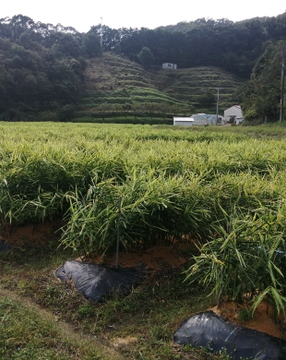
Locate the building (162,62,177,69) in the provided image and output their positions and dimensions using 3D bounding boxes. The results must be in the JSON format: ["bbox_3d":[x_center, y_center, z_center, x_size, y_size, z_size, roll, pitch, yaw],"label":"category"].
[{"bbox_3d":[12.266,-52.086,165.000,6.400,2.500,3.000,-4,10,-25],"label":"building"}]

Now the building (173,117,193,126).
[{"bbox_3d":[10.804,-15.284,95.000,5.000,2.400,3.500,-1,9,-6],"label":"building"}]

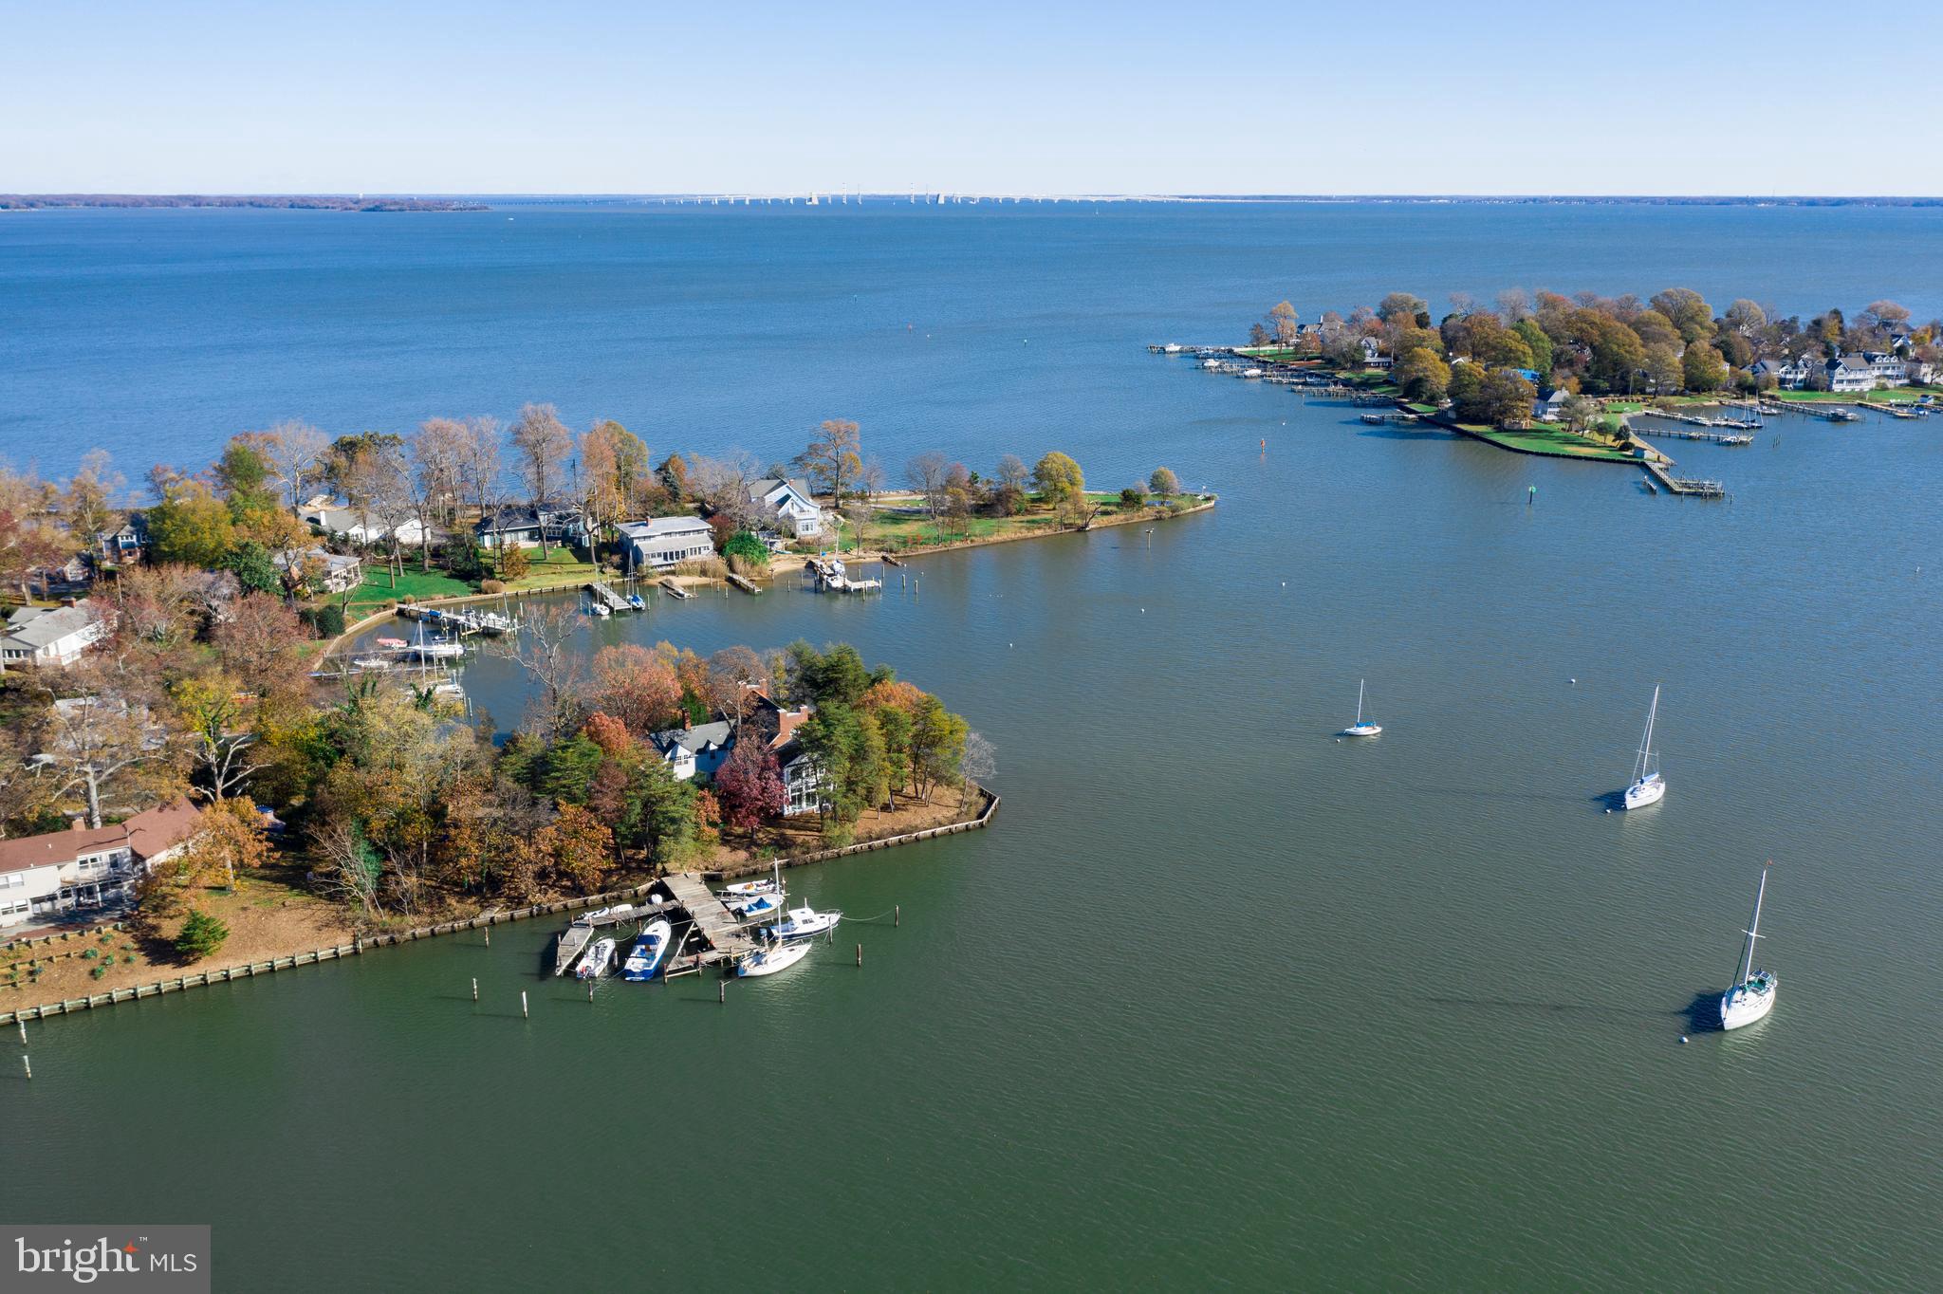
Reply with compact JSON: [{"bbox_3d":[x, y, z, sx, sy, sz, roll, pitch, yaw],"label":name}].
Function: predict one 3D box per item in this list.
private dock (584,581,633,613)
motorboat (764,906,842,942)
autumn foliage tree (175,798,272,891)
[{"bbox_3d":[-62.960,-8.560,264.150,3.100,2.000,17.800,-9,19,-27],"label":"private dock"},{"bbox_3d":[-15.930,26.280,144.230,7.300,2.400,2.400,-8,18,-24],"label":"motorboat"},{"bbox_3d":[-72.220,19.070,145.730,9.000,9.300,8.600,0,17,0],"label":"autumn foliage tree"}]

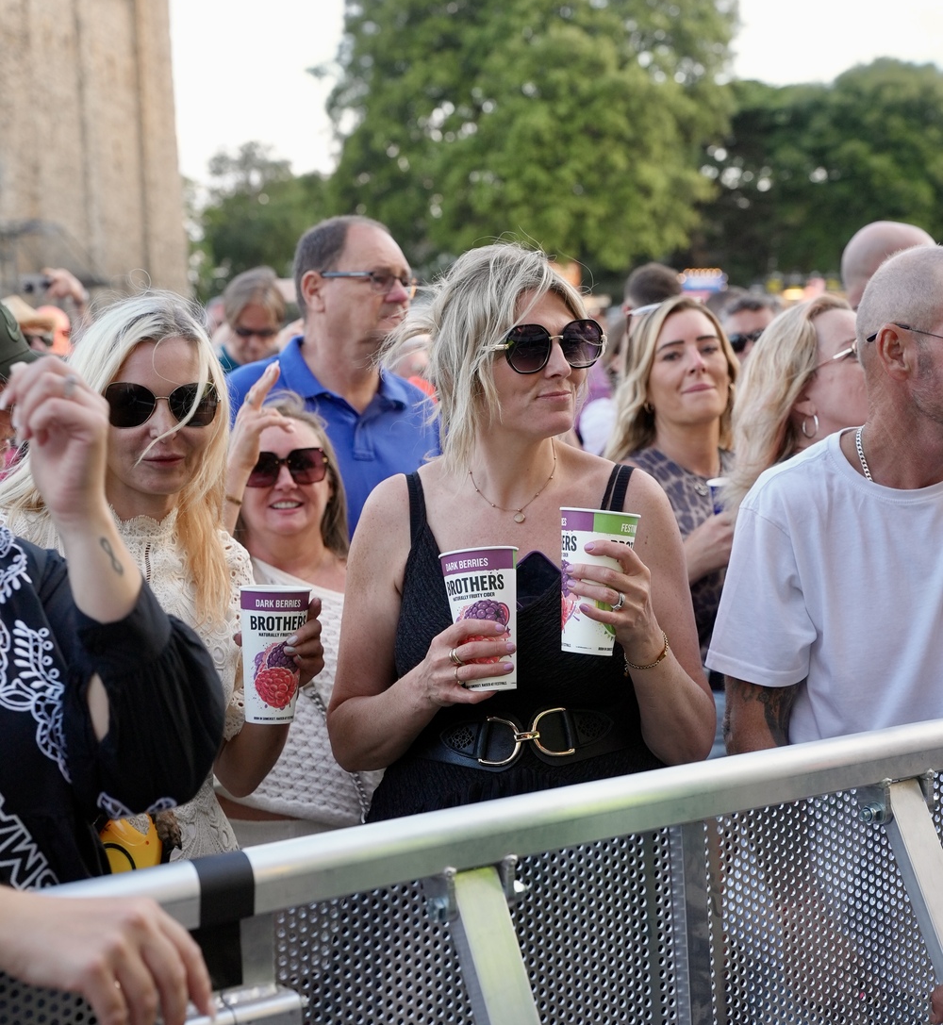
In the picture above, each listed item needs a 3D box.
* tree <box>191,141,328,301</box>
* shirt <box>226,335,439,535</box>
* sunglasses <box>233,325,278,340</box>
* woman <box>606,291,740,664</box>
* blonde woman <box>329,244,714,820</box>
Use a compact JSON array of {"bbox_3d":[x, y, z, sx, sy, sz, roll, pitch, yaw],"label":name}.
[{"bbox_3d":[-10.650,-13.400,99.600,9.500,11.200,9.000,-3,6,-6],"label":"tree"},{"bbox_3d":[-0.260,0.030,3.770,0.510,0.730,0.310,-5,6,-27],"label":"shirt"},{"bbox_3d":[-0.651,-0.565,5.910,0.142,0.046,0.145,-3,31,-6],"label":"sunglasses"},{"bbox_3d":[0.395,0.470,3.240,0.460,1.640,0.370,-4,6,-22],"label":"woman"},{"bbox_3d":[0.080,0.505,2.510,0.490,1.680,0.420,-3,6,-7],"label":"blonde woman"}]

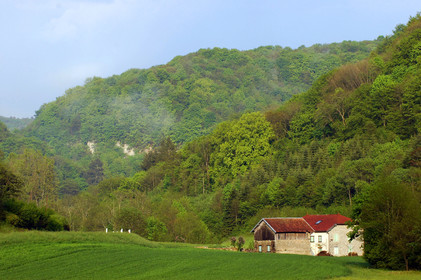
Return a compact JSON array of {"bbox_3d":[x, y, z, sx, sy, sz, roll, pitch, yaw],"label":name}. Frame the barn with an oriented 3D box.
[{"bbox_3d":[20.141,19.995,439.000,20.854,8.893,15.167,2,-3,-40],"label":"barn"}]

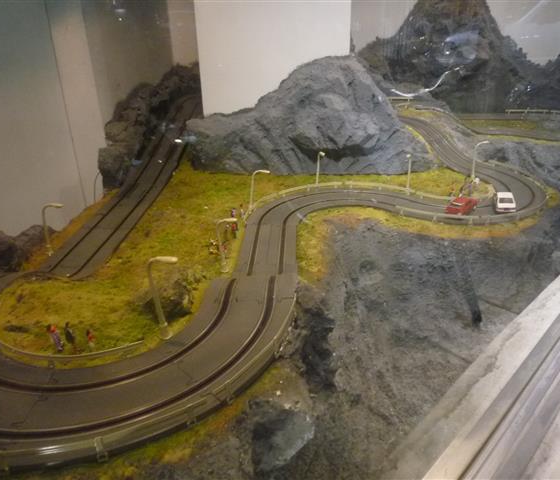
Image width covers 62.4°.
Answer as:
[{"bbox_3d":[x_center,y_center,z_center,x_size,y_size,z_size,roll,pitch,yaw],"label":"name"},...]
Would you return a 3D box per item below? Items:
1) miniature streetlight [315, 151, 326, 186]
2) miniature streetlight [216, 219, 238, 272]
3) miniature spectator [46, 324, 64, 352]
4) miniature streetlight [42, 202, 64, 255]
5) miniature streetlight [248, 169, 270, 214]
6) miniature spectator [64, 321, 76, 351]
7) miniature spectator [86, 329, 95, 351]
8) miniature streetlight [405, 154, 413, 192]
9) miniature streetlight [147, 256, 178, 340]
[{"bbox_3d":[0.071,-0.123,0.822,0.009,0.063,0.029,-14,28,-25],"label":"miniature streetlight"},{"bbox_3d":[-0.058,0.007,0.528,0.029,0.067,0.009,1,25,4],"label":"miniature streetlight"},{"bbox_3d":[-0.162,0.071,0.333,0.008,0.024,0.007,0,25,3],"label":"miniature spectator"},{"bbox_3d":[-0.277,-0.012,0.575,0.031,0.070,0.009,-1,25,0],"label":"miniature streetlight"},{"bbox_3d":[-0.029,-0.073,0.695,0.030,0.070,0.009,2,25,7],"label":"miniature streetlight"},{"bbox_3d":[-0.151,0.070,0.334,0.007,0.025,0.006,-1,25,0],"label":"miniature spectator"},{"bbox_3d":[-0.137,0.072,0.335,0.007,0.019,0.006,-5,25,-9],"label":"miniature spectator"},{"bbox_3d":[0.214,-0.106,0.762,0.009,0.066,0.029,5,26,14],"label":"miniature streetlight"},{"bbox_3d":[-0.080,0.044,0.334,0.027,0.069,0.009,9,26,20],"label":"miniature streetlight"}]

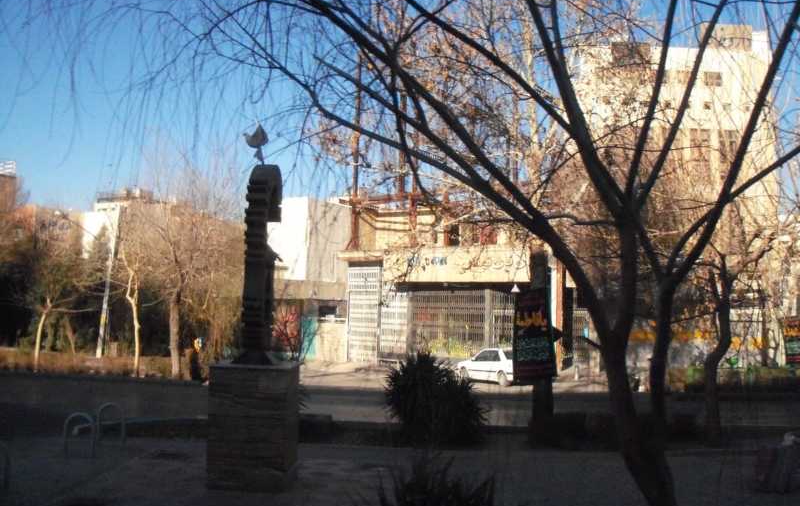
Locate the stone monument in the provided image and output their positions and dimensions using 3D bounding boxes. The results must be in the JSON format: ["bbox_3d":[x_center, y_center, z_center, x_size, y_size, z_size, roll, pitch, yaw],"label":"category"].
[{"bbox_3d":[-2.162,0.793,12.419,1.208,5.402,0.950,0,-5,4],"label":"stone monument"}]

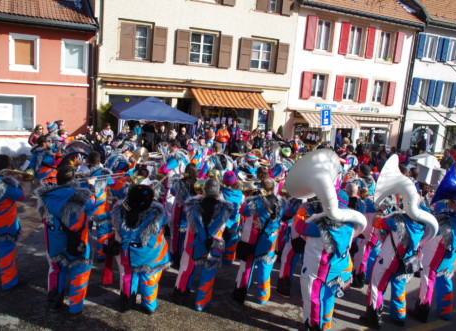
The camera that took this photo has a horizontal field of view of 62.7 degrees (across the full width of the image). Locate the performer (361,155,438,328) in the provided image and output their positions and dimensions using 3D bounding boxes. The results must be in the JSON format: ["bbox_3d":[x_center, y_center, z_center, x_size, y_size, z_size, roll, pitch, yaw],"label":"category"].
[{"bbox_3d":[2.201,1.010,4.776,0.720,2.250,0.760,-2,14,-27],"label":"performer"}]

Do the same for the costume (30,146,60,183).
[{"bbox_3d":[-3.297,0.456,6.853,0.520,1.500,0.550,-1,12,-27],"label":"costume"}]

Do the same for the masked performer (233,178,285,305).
[{"bbox_3d":[0.397,1.140,5.039,0.580,1.470,0.460,0,11,-25],"label":"masked performer"}]

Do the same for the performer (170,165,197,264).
[{"bbox_3d":[-0.719,0.805,6.176,0.530,1.680,0.460,7,9,18],"label":"performer"}]

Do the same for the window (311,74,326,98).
[{"bbox_3d":[5.080,-4.462,20.966,0.992,1.247,0.120,0,10,-25],"label":"window"}]

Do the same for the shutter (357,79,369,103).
[{"bbox_3d":[8.032,-4.424,22.162,0.552,1.406,0.060,0,10,-25],"label":"shutter"}]

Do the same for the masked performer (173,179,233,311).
[{"bbox_3d":[-0.300,1.021,4.909,0.660,1.760,0.580,8,13,17],"label":"masked performer"}]

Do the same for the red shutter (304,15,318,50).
[{"bbox_3d":[4.387,-6.880,19.479,0.603,1.708,0.060,1,9,-21],"label":"red shutter"}]

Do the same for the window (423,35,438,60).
[{"bbox_3d":[11.446,-6.574,21.150,0.940,1.366,0.150,1,11,-20],"label":"window"}]

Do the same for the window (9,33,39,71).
[{"bbox_3d":[-7.975,-4.397,14.711,1.047,1.402,0.150,0,10,-27],"label":"window"}]

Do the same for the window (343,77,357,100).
[{"bbox_3d":[6.971,-4.364,21.367,0.795,1.277,0.100,0,13,-22],"label":"window"}]

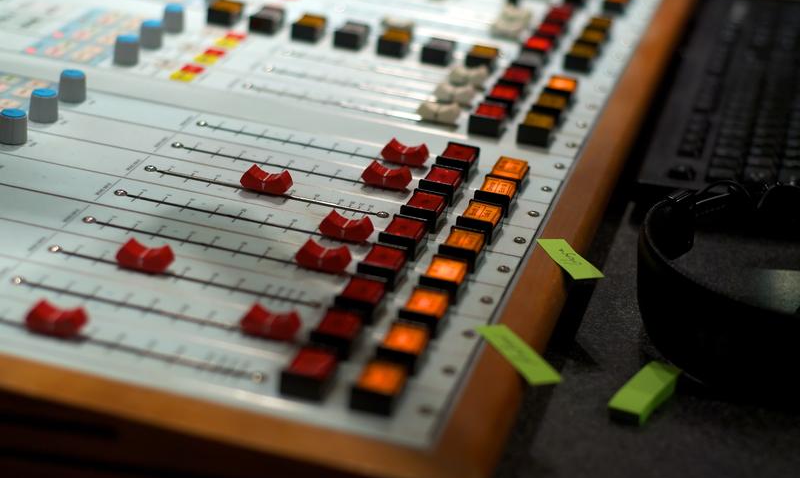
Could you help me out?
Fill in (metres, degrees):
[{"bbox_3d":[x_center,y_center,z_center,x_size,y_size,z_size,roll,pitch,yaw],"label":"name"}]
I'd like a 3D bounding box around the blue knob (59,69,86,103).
[{"bbox_3d":[-0.176,-0.083,0.901,0.015,0.015,0.015,5,24,-2],"label":"blue knob"}]

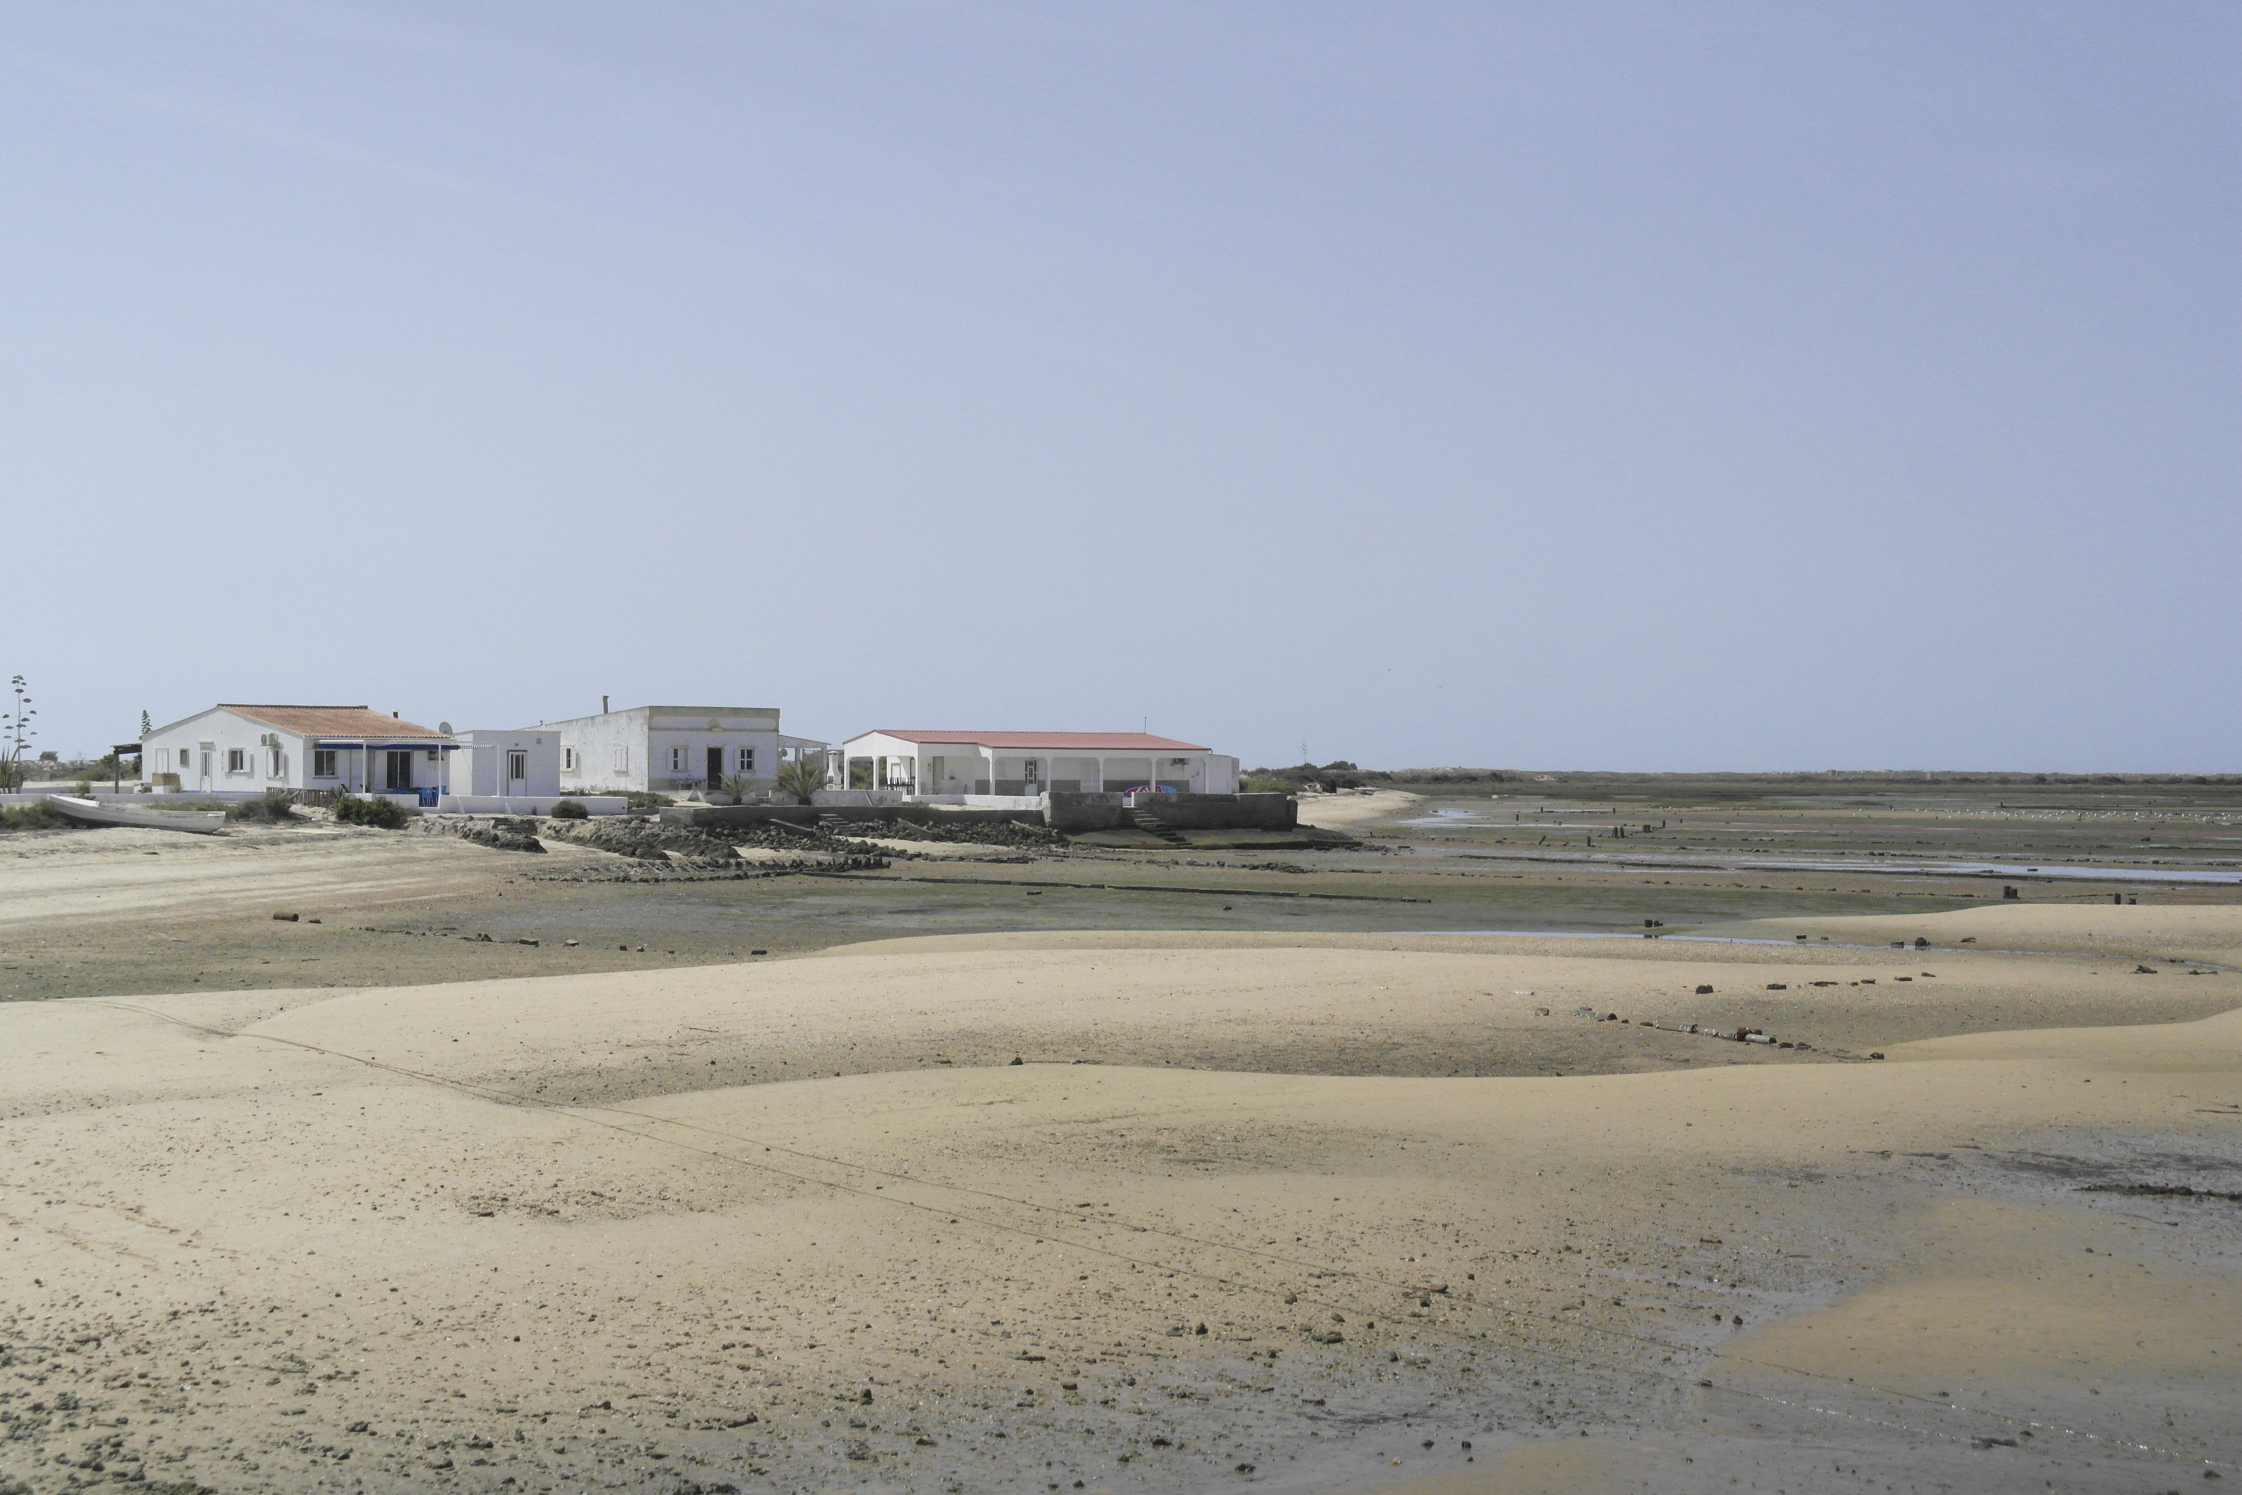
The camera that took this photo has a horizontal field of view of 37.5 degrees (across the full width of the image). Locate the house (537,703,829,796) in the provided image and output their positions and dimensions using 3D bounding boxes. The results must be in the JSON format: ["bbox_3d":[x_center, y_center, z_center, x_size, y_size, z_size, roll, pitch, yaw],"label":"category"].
[{"bbox_3d":[-22.945,0.199,168.825,10.300,4.180,11.771,0,-1,41],"label":"house"}]

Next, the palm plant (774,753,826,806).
[{"bbox_3d":[-15.639,1.621,160.992,2.478,2.386,2.400,0,0,-6],"label":"palm plant"}]

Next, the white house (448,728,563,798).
[{"bbox_3d":[-30.215,0.820,157.366,4.600,3.050,5.120,0,-1,41],"label":"white house"}]

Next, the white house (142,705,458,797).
[{"bbox_3d":[-38.907,0.201,156.298,13.740,4.170,8.406,0,-1,41],"label":"white house"}]

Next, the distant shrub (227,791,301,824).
[{"bbox_3d":[-35.855,2.486,137.984,3.076,1.309,2.200,0,0,-15],"label":"distant shrub"}]

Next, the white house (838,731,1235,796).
[{"bbox_3d":[-4.168,0.970,180.449,7.391,3.530,24.715,0,-1,41],"label":"white house"}]

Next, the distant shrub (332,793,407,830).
[{"bbox_3d":[-31.160,2.576,136.983,3.200,1.515,2.400,0,0,-13],"label":"distant shrub"}]

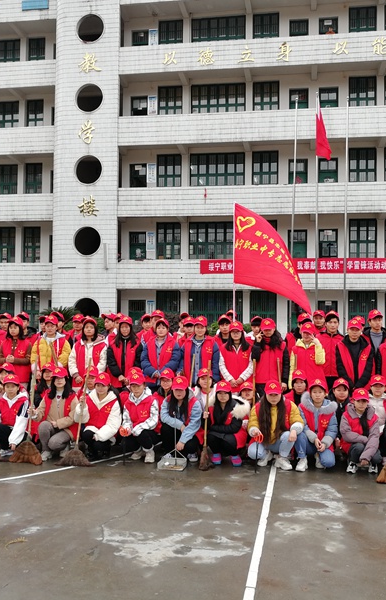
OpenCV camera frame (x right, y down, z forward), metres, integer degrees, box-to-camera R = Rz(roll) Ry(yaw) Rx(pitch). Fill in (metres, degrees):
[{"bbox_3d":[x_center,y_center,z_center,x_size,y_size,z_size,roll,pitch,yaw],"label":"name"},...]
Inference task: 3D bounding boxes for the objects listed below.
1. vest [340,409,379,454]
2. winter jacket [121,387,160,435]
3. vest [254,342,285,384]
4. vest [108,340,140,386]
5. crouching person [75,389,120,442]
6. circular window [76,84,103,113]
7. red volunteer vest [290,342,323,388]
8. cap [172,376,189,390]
[{"bbox_3d":[1.854,1.453,6.950,0.440,0.540,0.380,1,-2,-2],"label":"vest"},{"bbox_3d":[-0.602,1.284,7.220,0.440,0.540,0.380,1,-1,-2],"label":"winter jacket"},{"bbox_3d":[0.969,0.804,7.900,0.440,0.580,0.280,0,-3,7],"label":"vest"},{"bbox_3d":[-0.933,0.865,8.500,0.440,0.660,0.300,1,-2,0],"label":"vest"},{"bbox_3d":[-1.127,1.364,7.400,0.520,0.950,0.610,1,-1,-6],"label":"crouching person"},{"bbox_3d":[-4.840,-9.450,29.286,1.320,1.320,0.250,0,-2,9],"label":"circular window"},{"bbox_3d":[1.480,0.863,8.100,0.450,0.600,0.280,0,-3,10],"label":"red volunteer vest"},{"bbox_3d":[-0.141,0.959,7.150,0.190,0.150,0.260,0,10,2],"label":"cap"}]

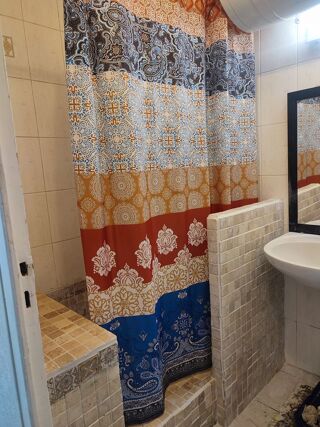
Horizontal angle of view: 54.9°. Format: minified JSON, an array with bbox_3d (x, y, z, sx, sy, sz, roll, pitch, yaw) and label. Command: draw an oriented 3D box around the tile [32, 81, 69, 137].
[{"bbox_3d":[-0.613,-0.582,1.762,0.012,0.300,0.208,5,12,44],"label":"tile"}]

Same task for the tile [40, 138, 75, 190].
[{"bbox_3d":[-0.593,-0.287,1.809,0.012,0.300,0.208,5,12,44],"label":"tile"}]

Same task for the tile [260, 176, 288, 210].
[{"bbox_3d":[0.725,-0.079,1.863,0.208,0.300,0.012,5,12,44],"label":"tile"}]

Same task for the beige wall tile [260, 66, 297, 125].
[{"bbox_3d":[0.686,-0.670,1.770,0.208,0.300,0.012,5,12,44],"label":"beige wall tile"}]

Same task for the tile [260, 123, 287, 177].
[{"bbox_3d":[0.705,-0.375,1.816,0.208,0.300,0.012,5,12,44],"label":"tile"}]

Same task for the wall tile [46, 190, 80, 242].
[{"bbox_3d":[-0.574,0.009,1.855,0.012,0.300,0.208,5,12,44],"label":"wall tile"}]

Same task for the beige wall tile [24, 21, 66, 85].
[{"bbox_3d":[-0.633,-0.878,1.716,0.012,0.300,0.208,5,12,44],"label":"beige wall tile"}]

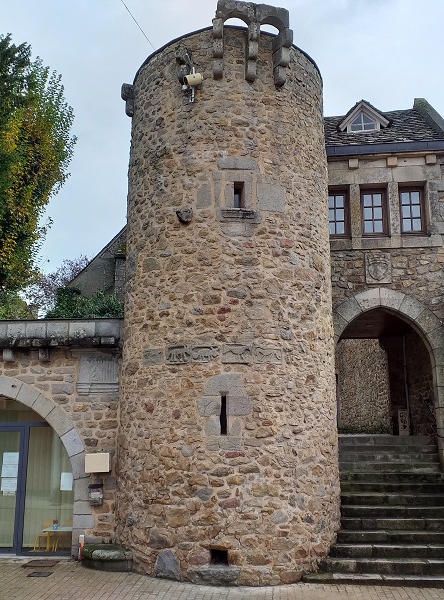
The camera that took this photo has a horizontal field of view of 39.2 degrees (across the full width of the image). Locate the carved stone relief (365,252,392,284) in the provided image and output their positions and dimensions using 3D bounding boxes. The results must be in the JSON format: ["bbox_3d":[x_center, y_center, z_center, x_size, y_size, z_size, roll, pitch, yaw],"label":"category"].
[{"bbox_3d":[3.007,-0.592,11.982,0.497,0.615,0.120,-2,-13,6],"label":"carved stone relief"}]

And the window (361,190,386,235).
[{"bbox_3d":[3.046,-1.755,12.445,0.536,1.043,0.100,-2,-13,6],"label":"window"}]

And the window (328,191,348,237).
[{"bbox_3d":[2.289,-1.757,12.532,0.534,1.050,0.100,-2,-13,6],"label":"window"}]

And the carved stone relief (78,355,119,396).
[{"bbox_3d":[-2.216,1.332,11.163,0.773,0.714,0.160,-2,-13,6],"label":"carved stone relief"}]

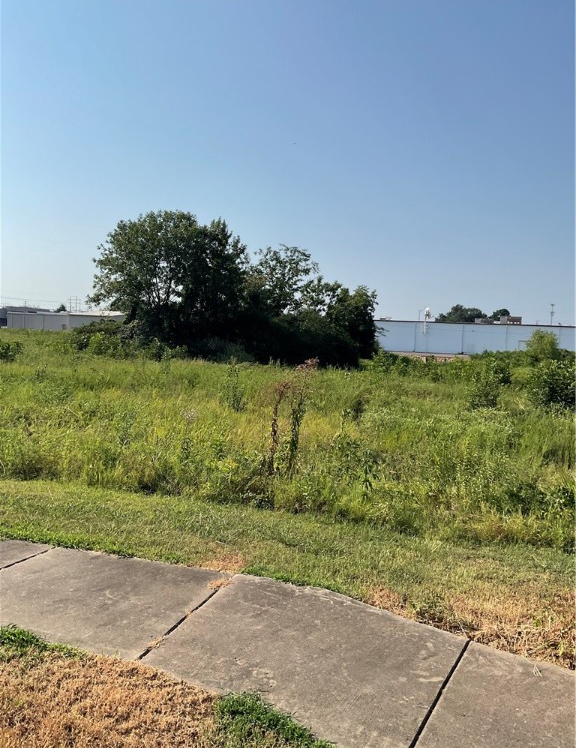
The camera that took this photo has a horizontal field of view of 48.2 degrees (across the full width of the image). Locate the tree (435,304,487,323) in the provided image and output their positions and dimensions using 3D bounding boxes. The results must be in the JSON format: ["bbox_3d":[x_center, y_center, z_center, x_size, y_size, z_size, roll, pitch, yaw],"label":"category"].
[{"bbox_3d":[38.876,-11.043,145.000,11.700,9.220,10.500,2,4,15],"label":"tree"}]

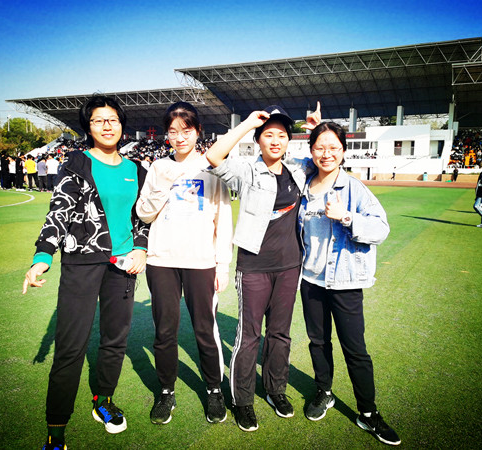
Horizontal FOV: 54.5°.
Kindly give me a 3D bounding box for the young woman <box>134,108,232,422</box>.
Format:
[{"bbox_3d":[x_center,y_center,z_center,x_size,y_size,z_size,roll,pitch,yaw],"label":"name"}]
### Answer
[{"bbox_3d":[-0.288,0.207,2.464,0.470,1.640,0.330,0,7,-5],"label":"young woman"}]

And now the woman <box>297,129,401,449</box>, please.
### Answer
[{"bbox_3d":[0.532,0.283,2.341,0.490,1.540,0.400,3,7,18],"label":"woman"}]

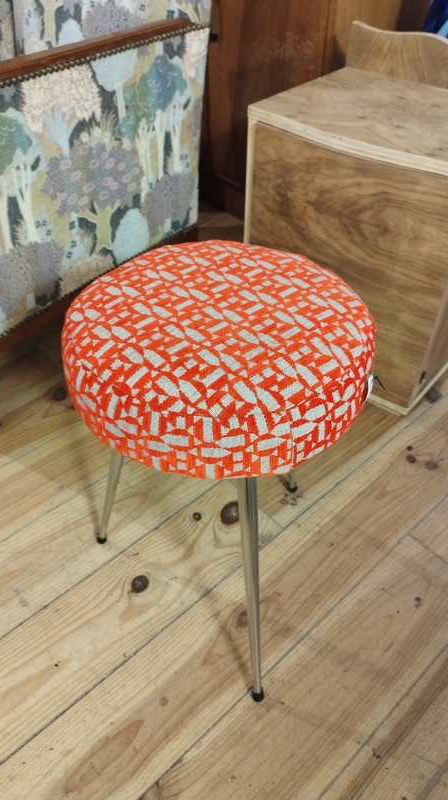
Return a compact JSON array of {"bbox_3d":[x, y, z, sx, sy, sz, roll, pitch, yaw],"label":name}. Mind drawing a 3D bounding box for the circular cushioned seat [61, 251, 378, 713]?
[{"bbox_3d":[0.023,0.097,0.691,0.346,0.469,0.350,1,44,-1],"label":"circular cushioned seat"}]

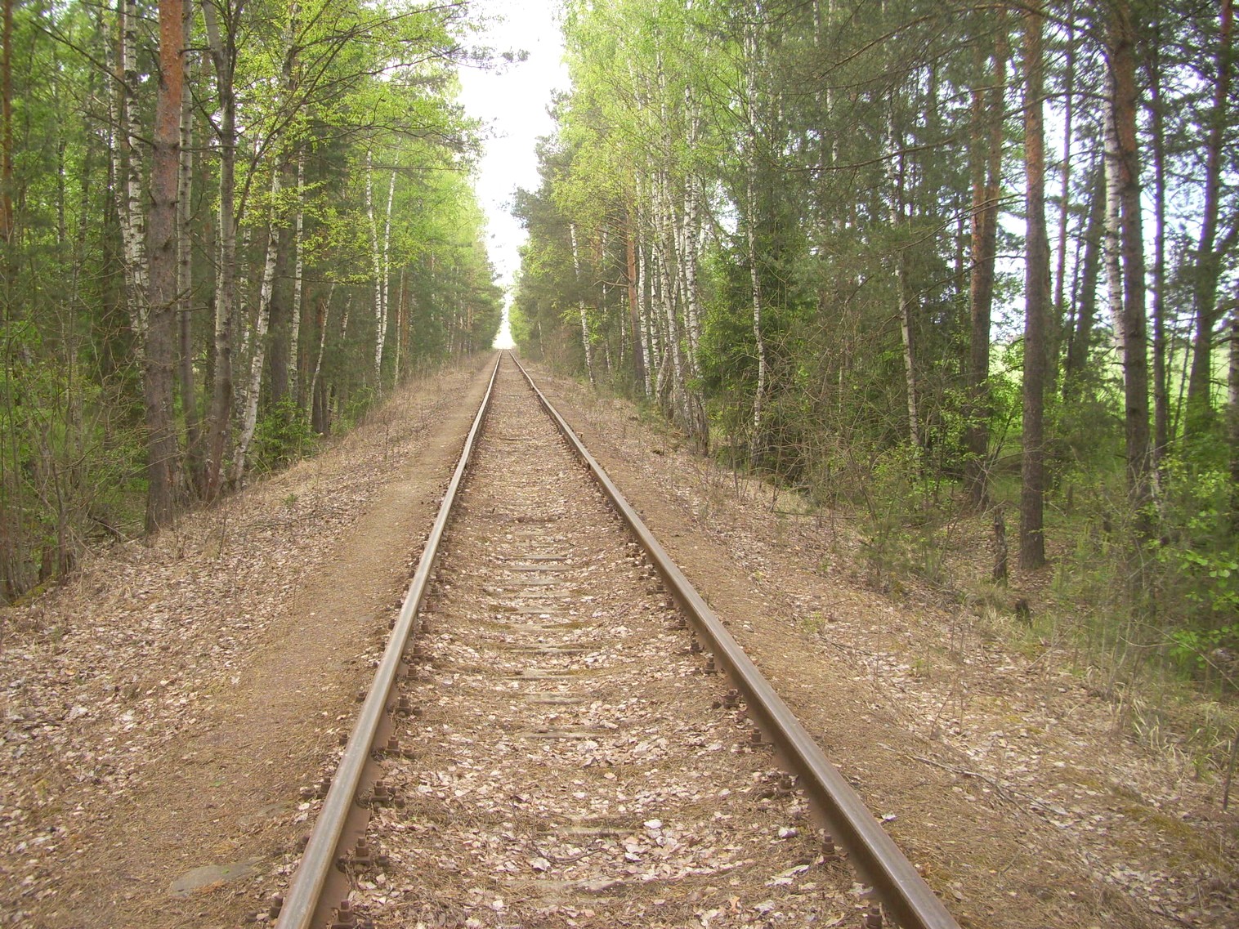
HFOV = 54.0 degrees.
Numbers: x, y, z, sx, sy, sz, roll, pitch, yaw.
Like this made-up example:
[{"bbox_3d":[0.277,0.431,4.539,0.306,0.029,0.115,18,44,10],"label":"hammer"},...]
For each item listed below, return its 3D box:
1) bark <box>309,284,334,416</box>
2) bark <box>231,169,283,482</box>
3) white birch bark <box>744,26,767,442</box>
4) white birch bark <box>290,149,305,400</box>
[{"bbox_3d":[-8.267,-3.194,33.850,0.190,3.740,0.170,11,5,-1],"label":"bark"},{"bbox_3d":[-6.321,-2.405,21.368,0.280,5.540,0.240,9,5,-1],"label":"bark"},{"bbox_3d":[2.813,-4.694,25.165,0.270,8.470,0.220,-1,6,0],"label":"white birch bark"},{"bbox_3d":[-7.723,-4.534,29.199,0.190,5.980,0.180,3,6,0],"label":"white birch bark"}]

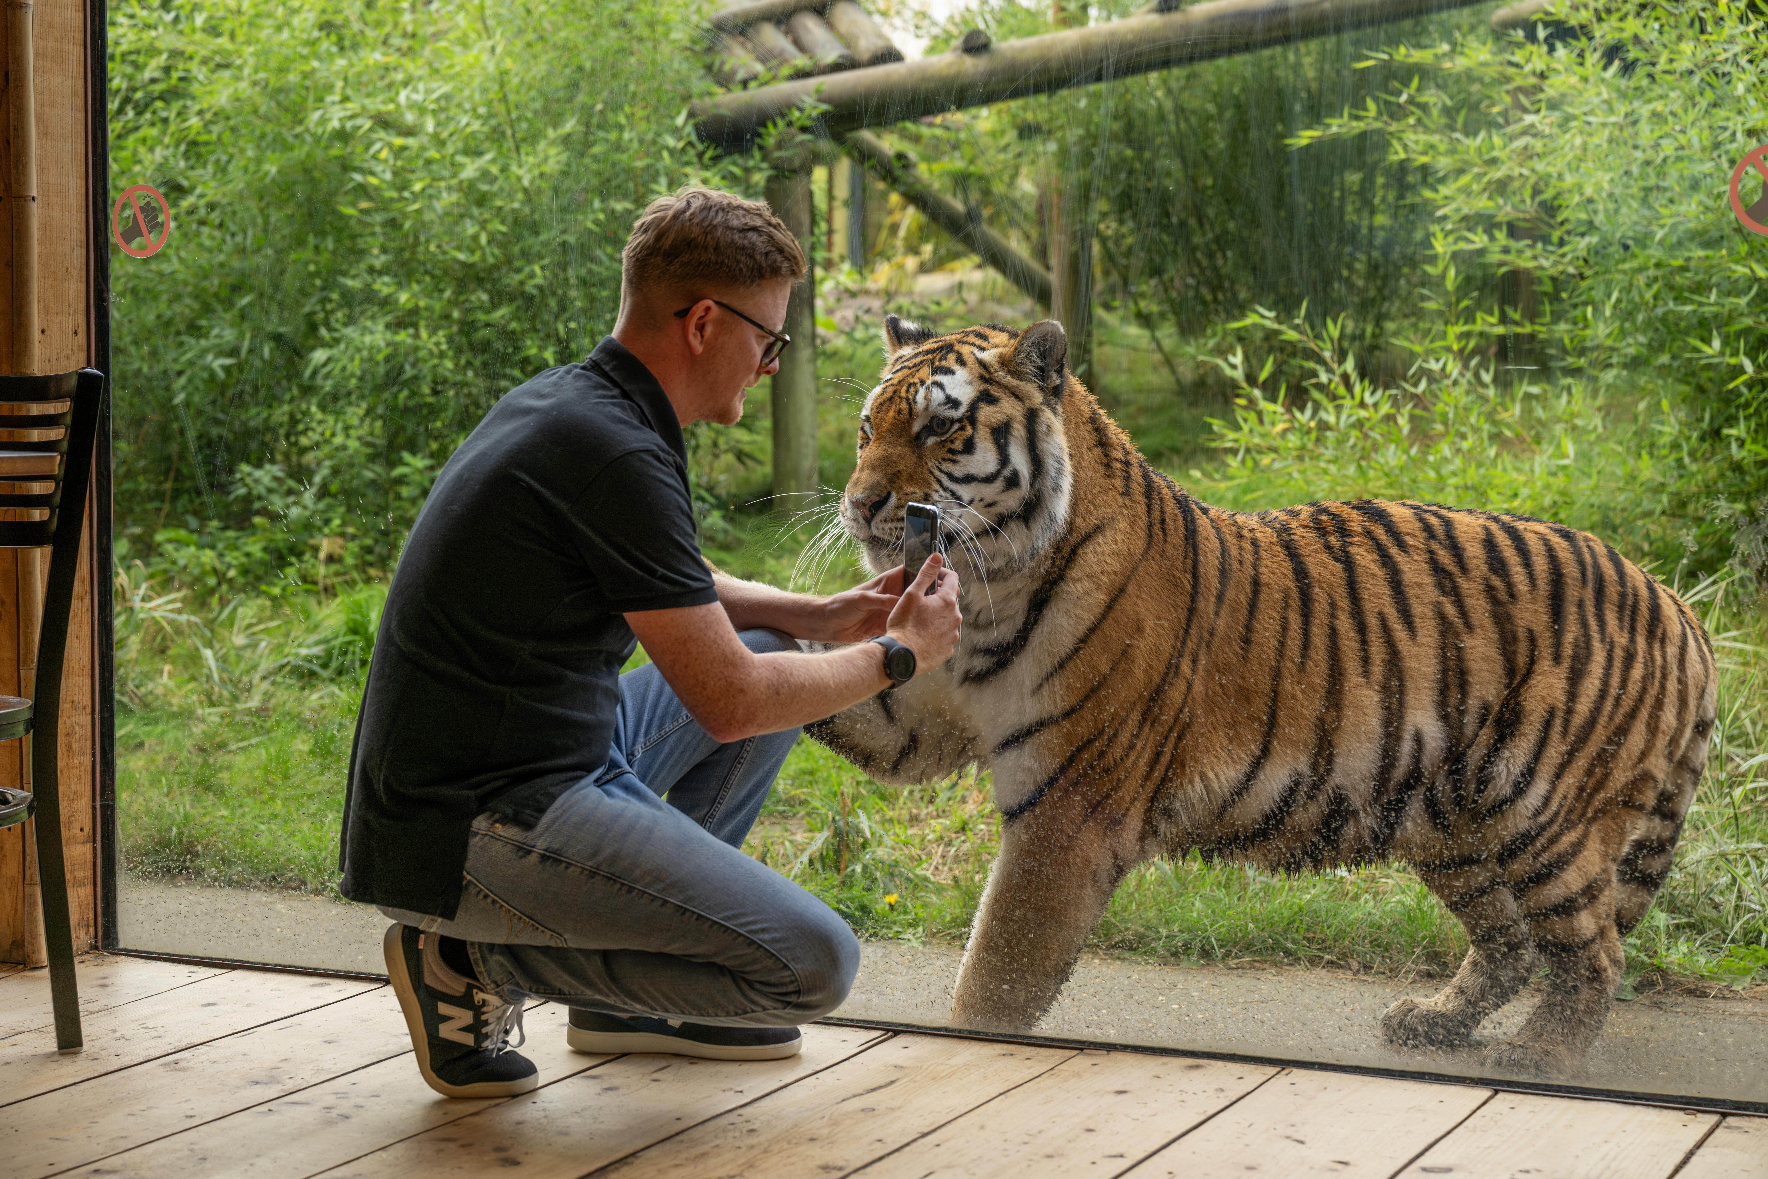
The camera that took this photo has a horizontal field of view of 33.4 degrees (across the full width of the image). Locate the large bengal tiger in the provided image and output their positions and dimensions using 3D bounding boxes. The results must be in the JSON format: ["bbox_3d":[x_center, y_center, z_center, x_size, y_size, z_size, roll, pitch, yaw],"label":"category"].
[{"bbox_3d":[0.507,0.145,4.030,1.330,1.015,0.487,-1,4,-16],"label":"large bengal tiger"}]

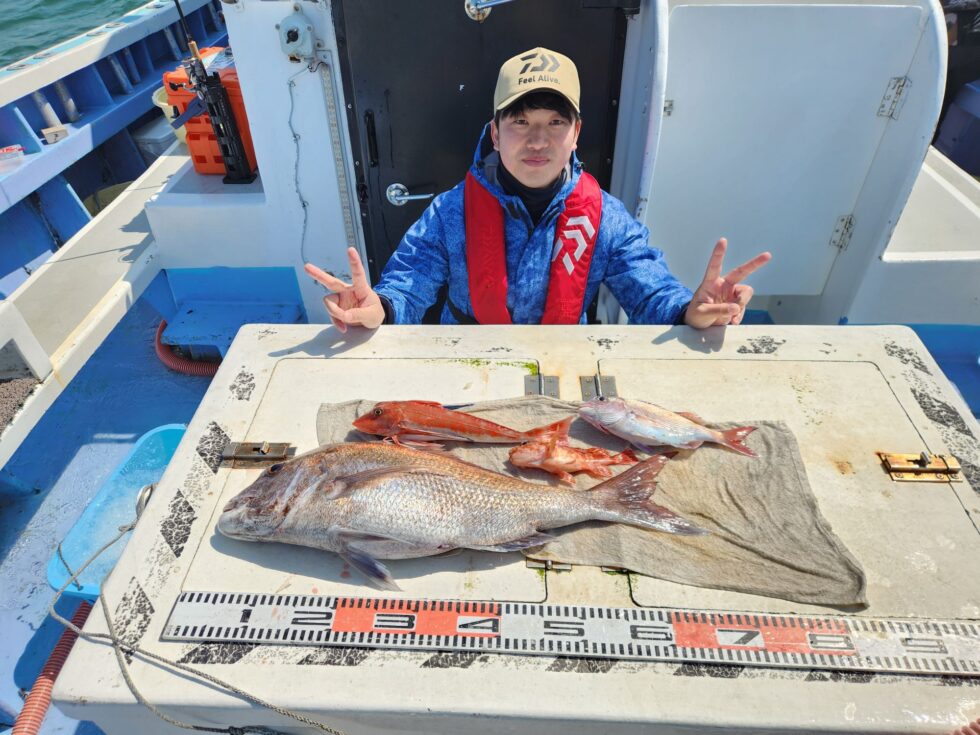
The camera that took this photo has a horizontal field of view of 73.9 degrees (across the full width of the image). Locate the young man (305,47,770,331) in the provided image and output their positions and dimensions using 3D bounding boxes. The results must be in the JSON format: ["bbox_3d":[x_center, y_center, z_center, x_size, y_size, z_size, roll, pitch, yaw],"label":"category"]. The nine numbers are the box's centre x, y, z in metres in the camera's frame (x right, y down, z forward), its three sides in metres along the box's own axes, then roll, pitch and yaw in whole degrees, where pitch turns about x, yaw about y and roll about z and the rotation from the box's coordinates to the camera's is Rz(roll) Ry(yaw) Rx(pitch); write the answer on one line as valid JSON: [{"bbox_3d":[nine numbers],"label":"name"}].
[{"bbox_3d":[0.097,-0.141,1.403,0.800,1.020,0.520,1,40,2],"label":"young man"}]

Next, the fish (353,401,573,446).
[{"bbox_3d":[-0.045,0.083,0.958,0.325,0.072,0.058,1,-3,2],"label":"fish"}]

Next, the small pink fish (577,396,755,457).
[{"bbox_3d":[0.260,0.081,0.960,0.252,0.047,0.080,11,50,10],"label":"small pink fish"}]

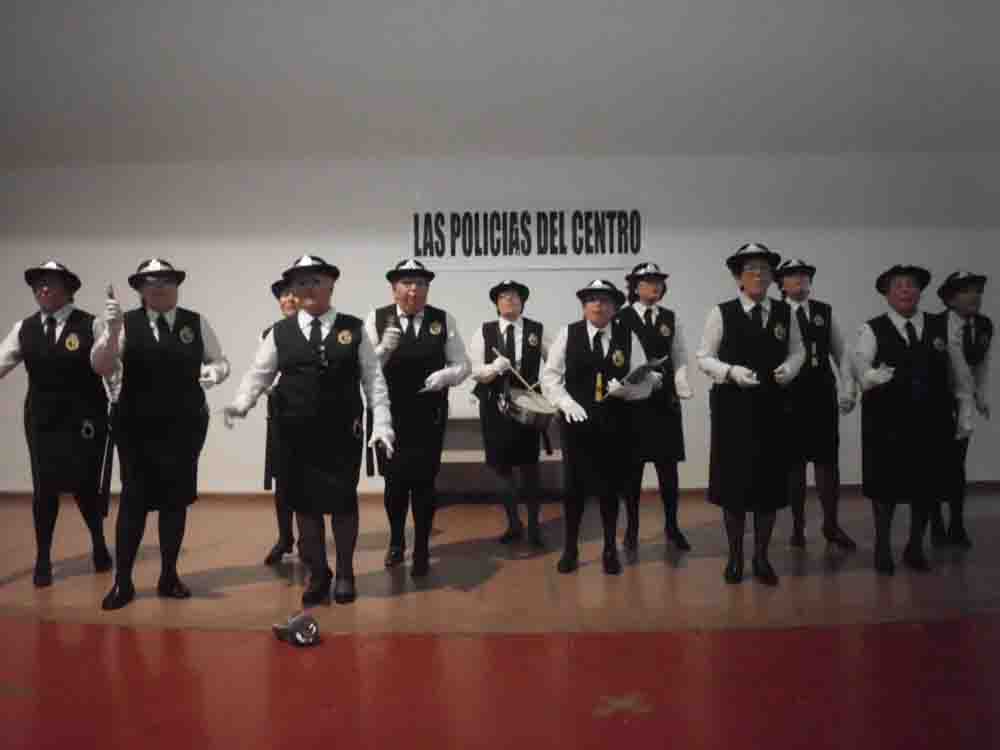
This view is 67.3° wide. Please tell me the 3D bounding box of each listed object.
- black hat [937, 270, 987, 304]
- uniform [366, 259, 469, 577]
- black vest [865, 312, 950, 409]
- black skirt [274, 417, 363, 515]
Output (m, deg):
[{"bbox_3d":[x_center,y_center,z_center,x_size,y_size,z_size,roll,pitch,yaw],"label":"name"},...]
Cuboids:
[{"bbox_3d":[2.713,-0.520,4.416,0.255,0.130,0.280,-14,-7,20],"label":"black hat"},{"bbox_3d":[-0.433,0.230,4.062,0.520,1.650,0.420,-1,4,-4],"label":"uniform"},{"bbox_3d":[2.178,-0.084,4.040,0.410,0.500,0.290,0,4,12],"label":"black vest"},{"bbox_3d":[-0.855,0.426,3.559,0.395,0.460,0.330,-1,2,-8],"label":"black skirt"}]

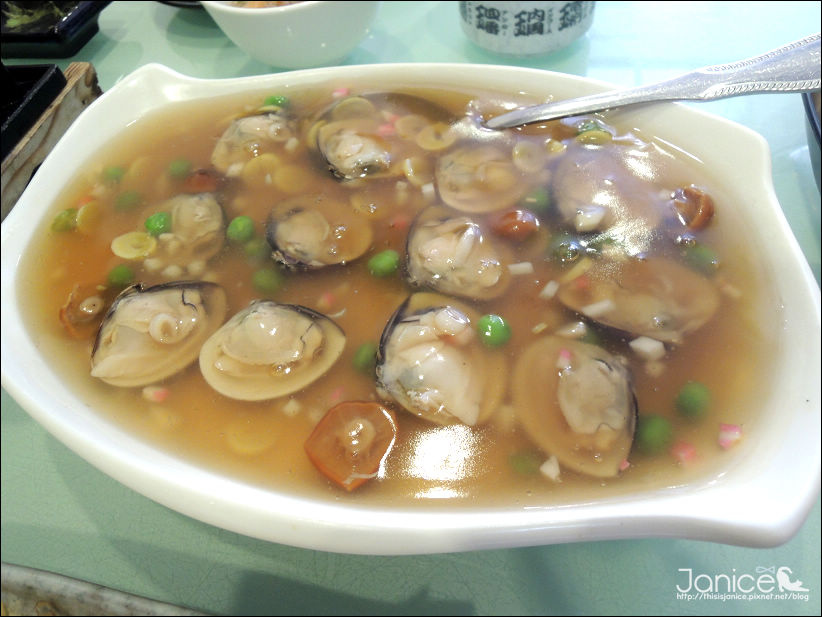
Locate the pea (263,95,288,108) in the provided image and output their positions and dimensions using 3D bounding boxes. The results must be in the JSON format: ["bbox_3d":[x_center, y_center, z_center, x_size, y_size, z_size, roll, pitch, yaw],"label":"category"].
[{"bbox_3d":[-0.052,-0.078,0.219,0.009,0.009,0.009,-2,58,4],"label":"pea"}]

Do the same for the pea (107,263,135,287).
[{"bbox_3d":[-0.098,-0.011,0.192,0.009,0.009,0.009,-2,58,4],"label":"pea"}]

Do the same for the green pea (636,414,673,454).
[{"bbox_3d":[0.065,0.033,0.151,0.009,0.009,0.009,-2,58,4],"label":"green pea"}]

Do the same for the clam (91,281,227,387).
[{"bbox_3d":[-0.081,0.005,0.181,0.044,0.016,0.037,-40,71,-18],"label":"clam"}]

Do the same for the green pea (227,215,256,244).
[{"bbox_3d":[-0.057,-0.027,0.192,0.009,0.009,0.009,-2,58,4],"label":"green pea"}]

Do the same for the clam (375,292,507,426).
[{"bbox_3d":[0.008,0.014,0.167,0.038,0.016,0.046,-16,58,-16],"label":"clam"}]

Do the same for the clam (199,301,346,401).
[{"bbox_3d":[-0.042,0.011,0.173,0.043,0.016,0.034,-9,63,0],"label":"clam"}]

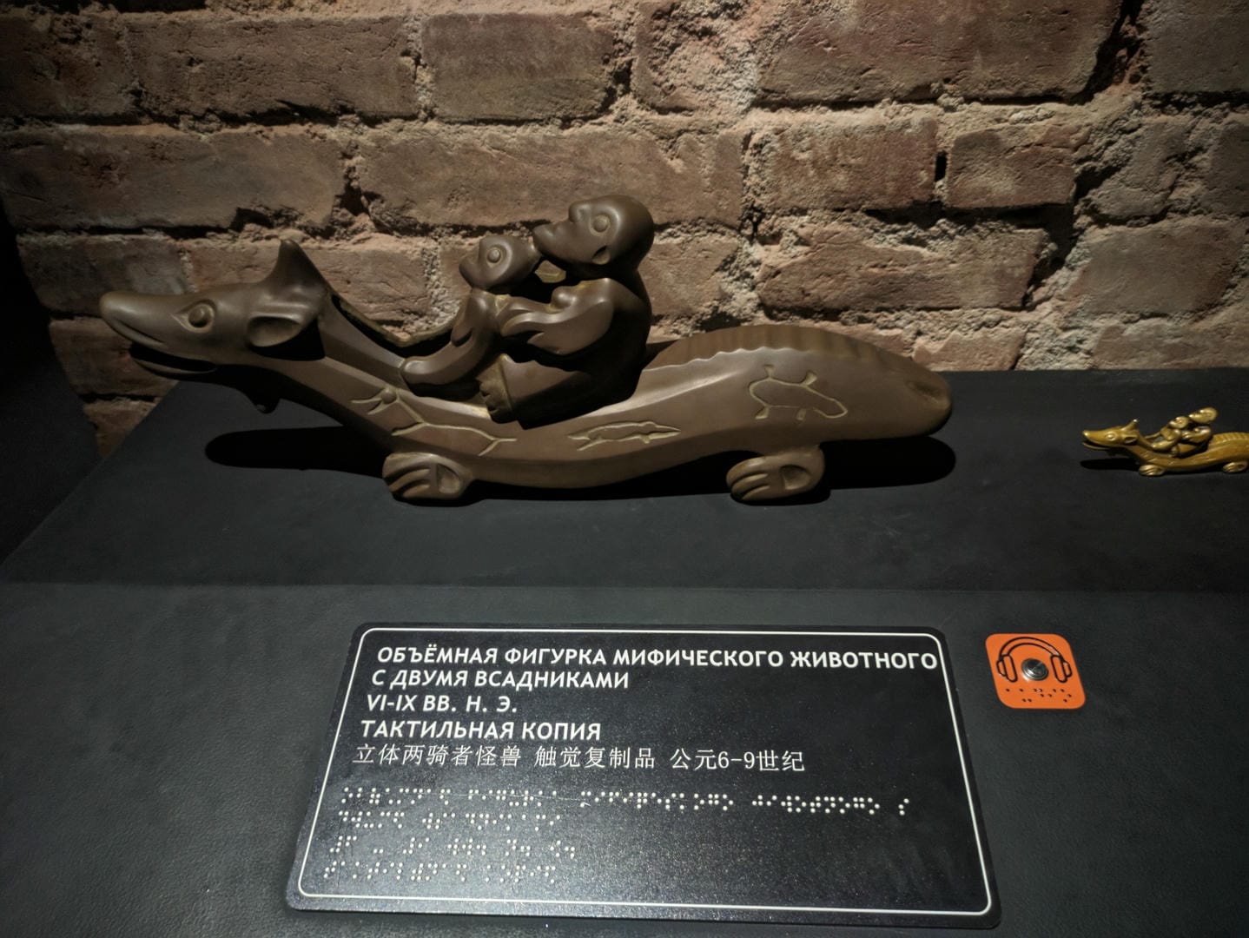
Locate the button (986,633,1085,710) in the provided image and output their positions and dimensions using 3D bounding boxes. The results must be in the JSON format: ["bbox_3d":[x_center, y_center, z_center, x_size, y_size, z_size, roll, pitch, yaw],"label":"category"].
[{"bbox_3d":[0.191,0.094,0.420,0.039,0.005,0.039,0,50,4],"label":"button"}]

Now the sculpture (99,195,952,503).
[{"bbox_3d":[-0.057,-0.071,0.519,0.492,0.165,0.082,0,33,4],"label":"sculpture"}]

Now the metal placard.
[{"bbox_3d":[0.007,0.130,0.406,0.291,0.004,0.134,0,50,4],"label":"metal placard"}]

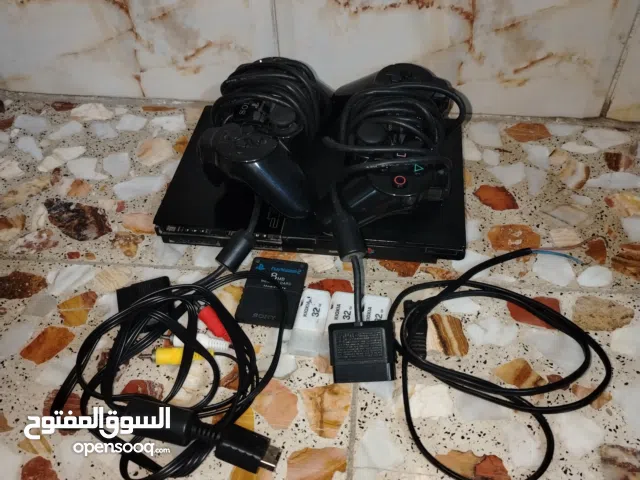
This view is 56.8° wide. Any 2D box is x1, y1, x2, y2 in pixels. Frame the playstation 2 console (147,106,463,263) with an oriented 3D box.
[{"bbox_3d":[0.000,-0.050,0.491,0.230,0.028,0.152,4,48,6],"label":"playstation 2 console"}]

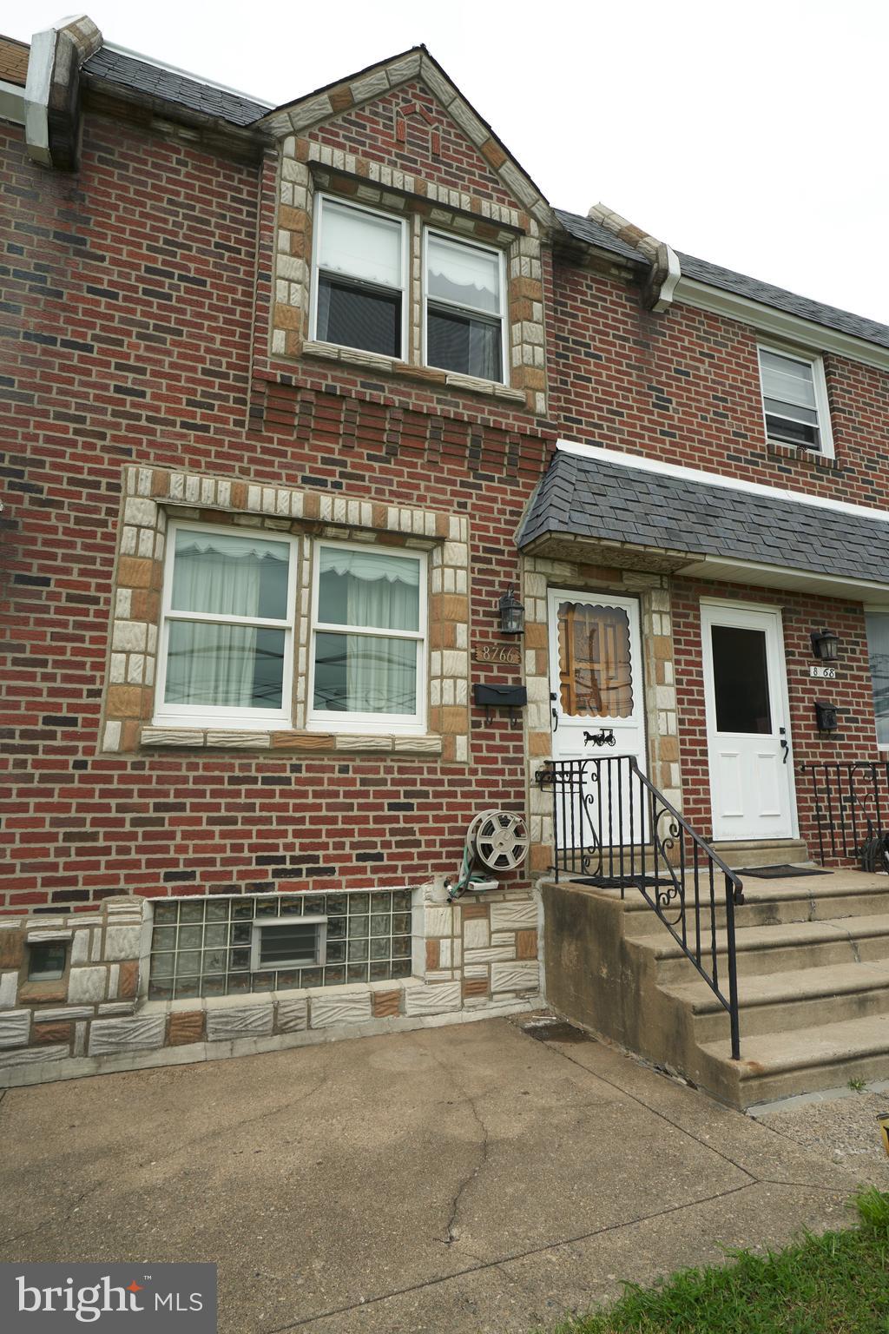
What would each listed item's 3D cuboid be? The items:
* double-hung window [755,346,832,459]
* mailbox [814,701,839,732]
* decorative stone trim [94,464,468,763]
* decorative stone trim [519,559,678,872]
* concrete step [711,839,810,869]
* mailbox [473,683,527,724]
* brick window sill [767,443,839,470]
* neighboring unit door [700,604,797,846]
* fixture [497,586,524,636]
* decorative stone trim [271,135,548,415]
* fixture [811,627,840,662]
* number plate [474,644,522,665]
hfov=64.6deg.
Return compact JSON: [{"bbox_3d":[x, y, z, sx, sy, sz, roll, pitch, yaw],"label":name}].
[{"bbox_3d":[3.506,-2.712,7.154,0.992,1.135,0.120,4,-11,-22],"label":"double-hung window"},{"bbox_3d":[3.520,0.459,6.465,0.170,0.265,0.090,4,-11,-22],"label":"mailbox"},{"bbox_3d":[-0.945,-0.307,4.804,2.418,1.859,0.150,4,-11,-22],"label":"decorative stone trim"},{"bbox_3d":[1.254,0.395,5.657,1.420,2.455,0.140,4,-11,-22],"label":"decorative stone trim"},{"bbox_3d":[2.644,1.567,5.972,1.000,0.185,0.150,4,-11,-22],"label":"concrete step"},{"bbox_3d":[0.411,0.277,5.204,0.400,0.290,0.110,4,-11,-22],"label":"mailbox"},{"bbox_3d":[3.514,-2.045,6.956,1.002,0.108,0.120,4,-11,-22],"label":"brick window sill"},{"bbox_3d":[2.661,0.469,6.197,0.900,2.060,0.070,4,-11,-22],"label":"neighboring unit door"},{"bbox_3d":[0.502,-0.436,5.297,0.155,0.375,0.200,4,-11,-22],"label":"fixture"},{"bbox_3d":[-0.198,-2.995,5.506,2.234,1.855,0.150,4,-11,-22],"label":"decorative stone trim"},{"bbox_3d":[3.540,-0.213,6.540,0.150,0.280,0.190,4,-11,-22],"label":"fixture"},{"bbox_3d":[0.400,-0.090,5.292,0.389,0.135,0.025,4,-11,-22],"label":"number plate"}]

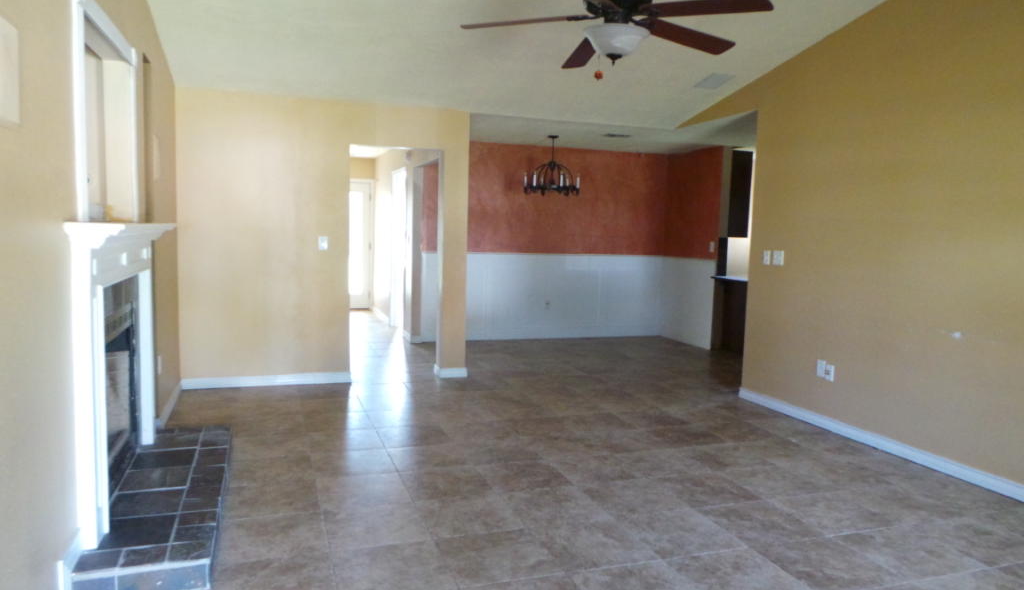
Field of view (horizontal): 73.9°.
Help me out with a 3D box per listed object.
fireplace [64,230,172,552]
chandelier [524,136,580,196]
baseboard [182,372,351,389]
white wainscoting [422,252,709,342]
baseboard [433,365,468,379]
[{"bbox_3d":[-1.730,0.294,3.143,0.188,1.229,1.528,0,5,-19],"label":"fireplace"},{"bbox_3d":[0.475,-1.451,7.632,0.600,0.654,0.600,2,5,0],"label":"chandelier"},{"bbox_3d":[-2.069,0.734,5.828,1.359,0.090,0.021,0,5,-19],"label":"baseboard"},{"bbox_3d":[0.671,0.073,8.405,3.450,1.119,1.152,0,5,-19],"label":"white wainscoting"},{"bbox_3d":[-0.569,0.725,6.437,0.271,0.090,0.154,0,5,-19],"label":"baseboard"}]

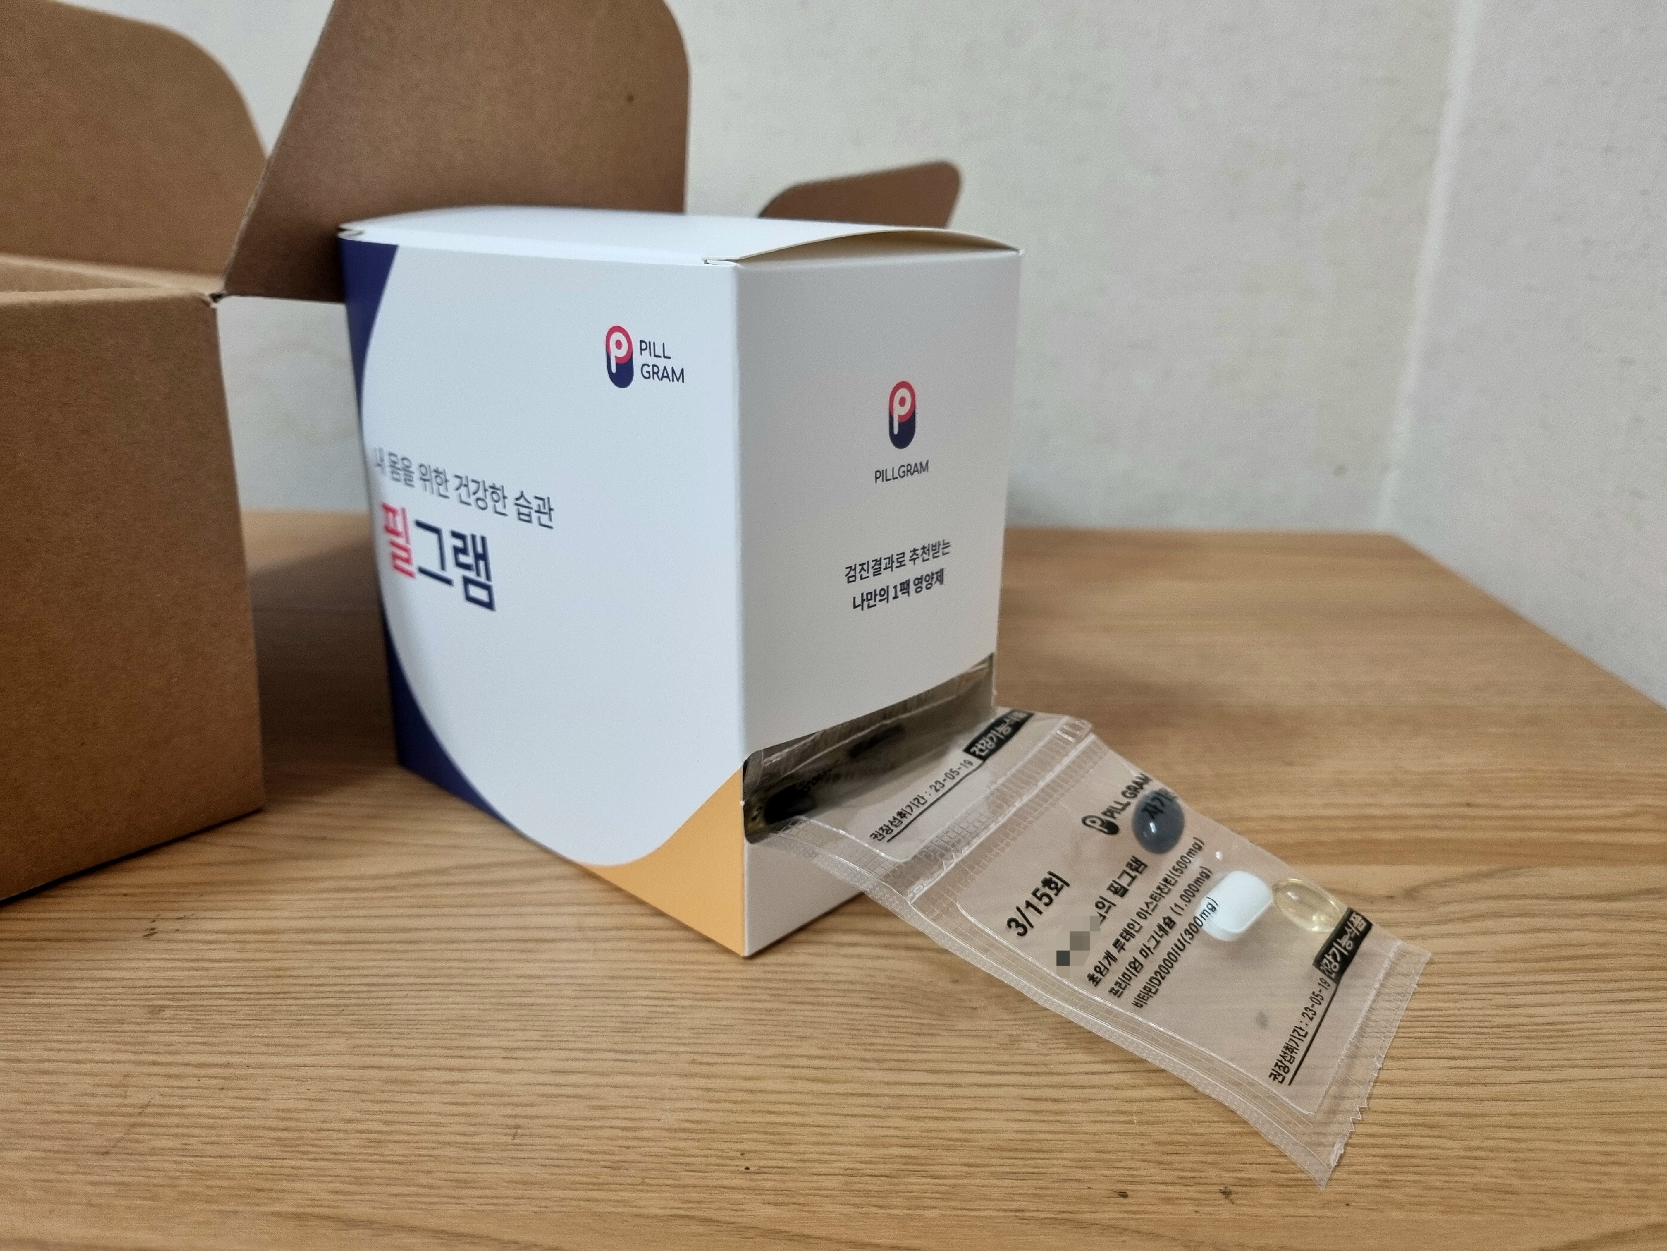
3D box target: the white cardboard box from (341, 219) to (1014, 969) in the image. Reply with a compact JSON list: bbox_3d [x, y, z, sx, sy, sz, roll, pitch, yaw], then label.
[{"bbox_3d":[-0.034,-0.020,0.266,0.117,0.121,0.074,17,25,39],"label":"white cardboard box"}]

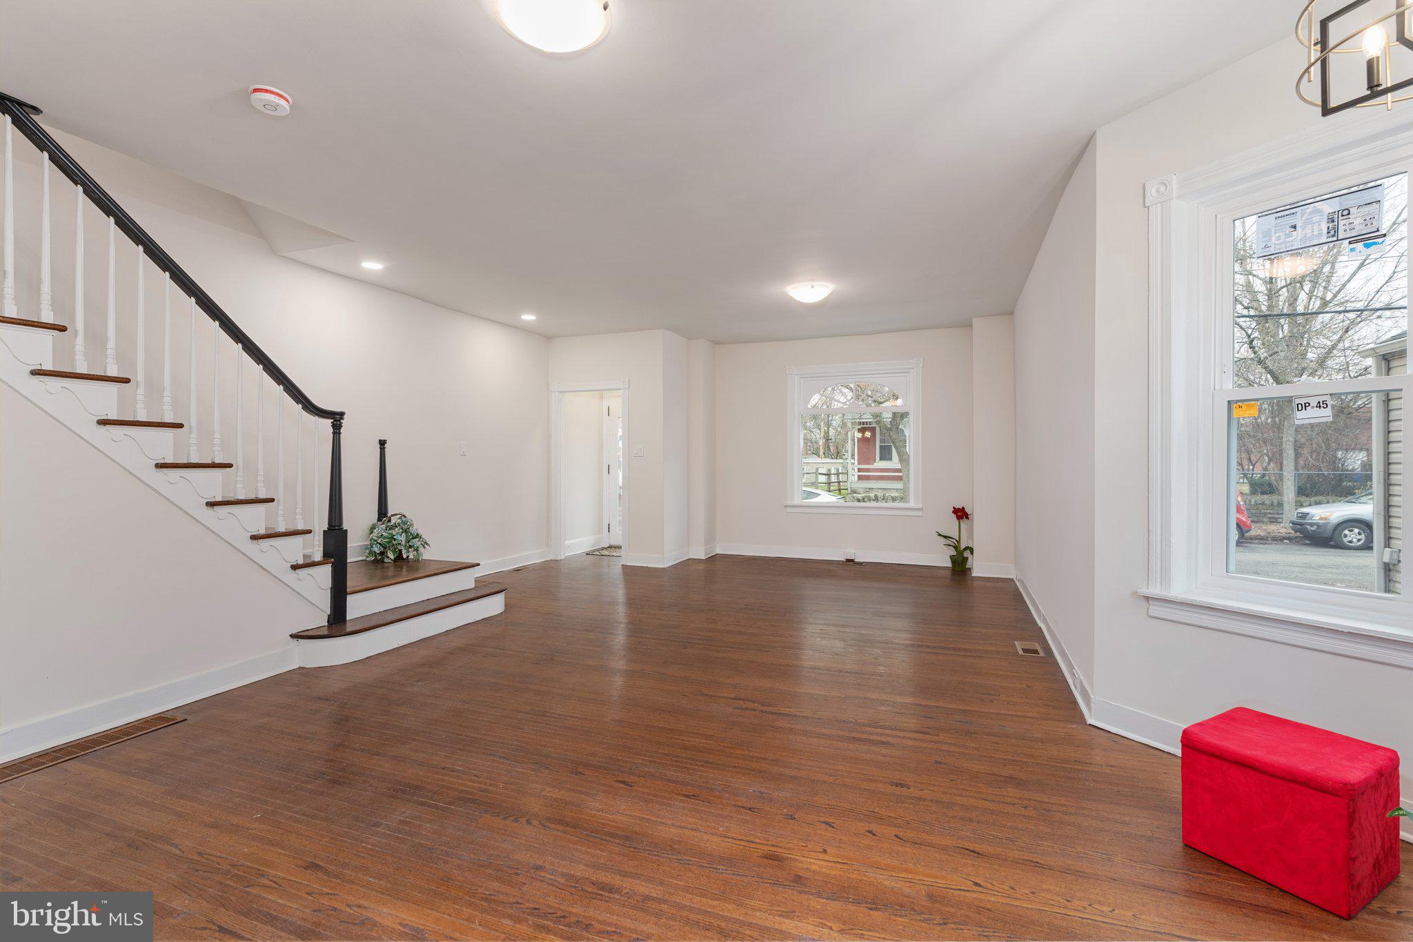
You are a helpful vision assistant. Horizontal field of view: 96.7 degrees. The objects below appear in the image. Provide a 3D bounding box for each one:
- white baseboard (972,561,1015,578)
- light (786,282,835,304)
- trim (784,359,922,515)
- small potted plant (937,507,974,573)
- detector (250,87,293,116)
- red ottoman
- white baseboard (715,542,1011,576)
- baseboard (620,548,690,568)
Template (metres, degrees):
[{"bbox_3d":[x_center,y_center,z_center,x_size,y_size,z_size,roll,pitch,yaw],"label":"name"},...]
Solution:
[{"bbox_3d":[2.963,1.017,6.471,0.381,0.146,0.040,0,1,21],"label":"white baseboard"},{"bbox_3d":[0.888,-1.510,5.345,0.390,0.130,0.390,0,1,0],"label":"light"},{"bbox_3d":[1.727,-0.381,7.484,1.603,1.806,0.140,0,1,21],"label":"trim"},{"bbox_3d":[2.698,0.734,6.825,0.369,0.701,0.300,0,1,21],"label":"small potted plant"},{"bbox_3d":[-1.764,-1.490,2.539,0.142,0.047,0.142,0,1,0],"label":"detector"},{"bbox_3d":[1.764,0.996,1.912,0.370,0.365,0.389,-1,1,-29],"label":"red ottoman"},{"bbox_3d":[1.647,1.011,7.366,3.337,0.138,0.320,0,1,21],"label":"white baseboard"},{"bbox_3d":[-0.583,1.017,7.486,0.547,0.138,0.708,0,1,21],"label":"baseboard"}]

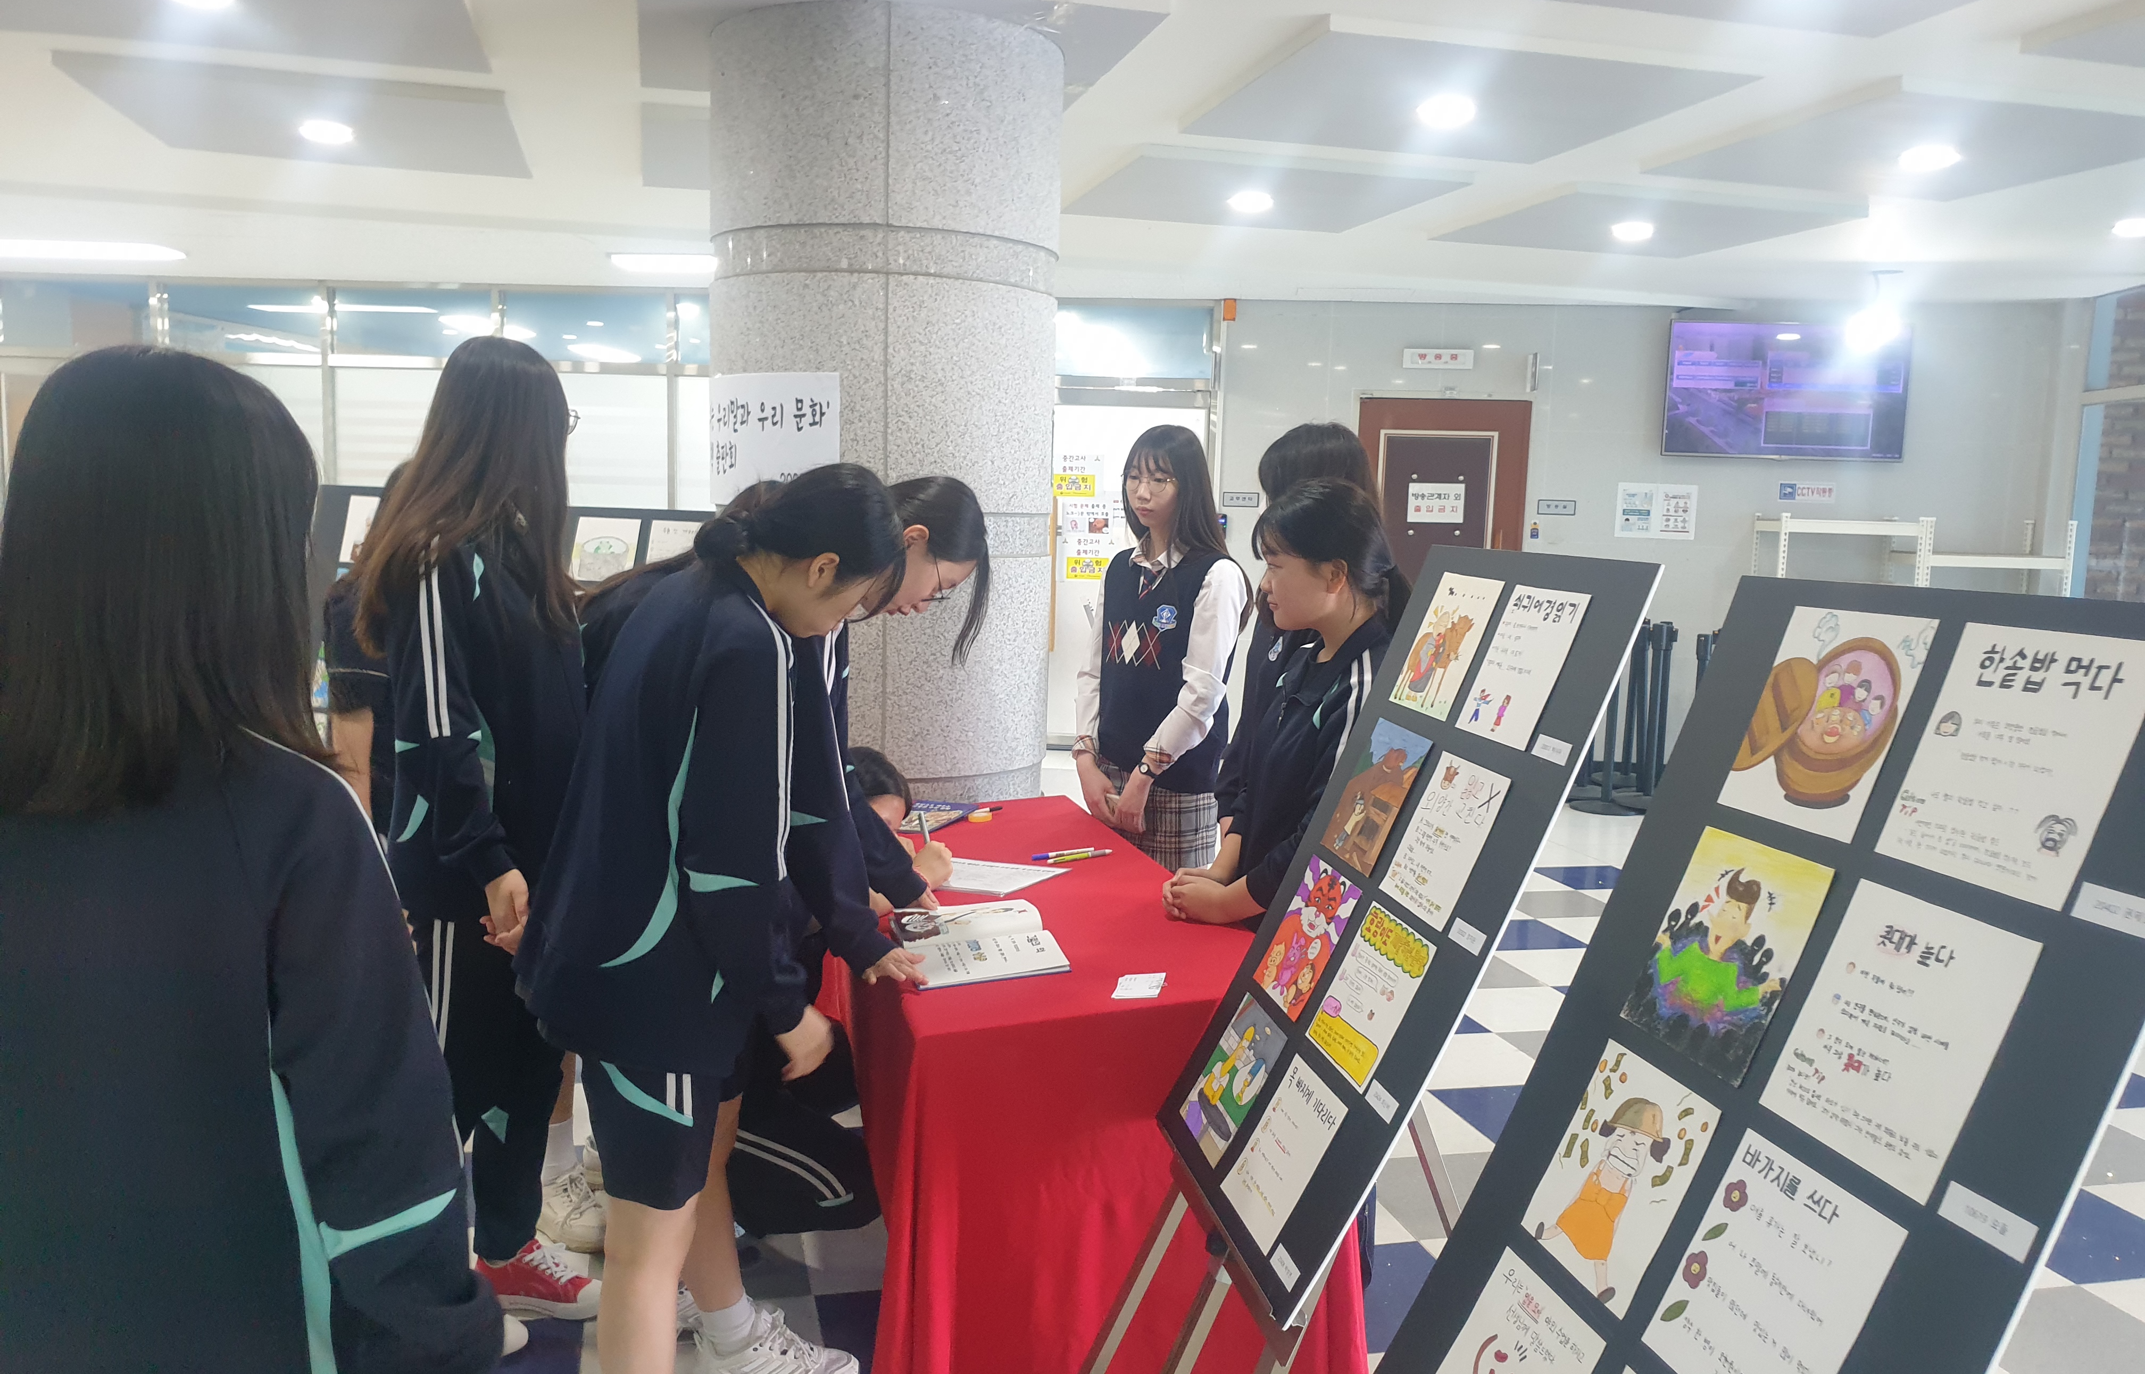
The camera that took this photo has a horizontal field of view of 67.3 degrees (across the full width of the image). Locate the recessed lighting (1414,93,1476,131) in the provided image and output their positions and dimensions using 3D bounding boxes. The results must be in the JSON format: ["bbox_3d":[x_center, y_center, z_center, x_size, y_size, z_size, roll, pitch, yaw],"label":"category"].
[{"bbox_3d":[1.112,-1.722,4.791,0.180,0.040,0.180,0,6,-13],"label":"recessed lighting"}]

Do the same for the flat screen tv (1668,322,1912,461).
[{"bbox_3d":[3.947,-1.633,8.907,1.296,0.750,0.060,2,6,4],"label":"flat screen tv"}]

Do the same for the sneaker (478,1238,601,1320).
[{"bbox_3d":[-0.945,1.056,2.895,0.260,0.110,0.100,3,6,9],"label":"sneaker"}]

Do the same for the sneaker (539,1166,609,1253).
[{"bbox_3d":[-0.997,1.022,3.211,0.100,0.110,0.260,-4,8,-39],"label":"sneaker"}]

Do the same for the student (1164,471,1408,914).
[{"bbox_3d":[0.390,0.388,2.836,0.480,1.520,0.430,0,6,-16],"label":"student"}]

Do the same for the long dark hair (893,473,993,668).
[{"bbox_3d":[-0.250,-0.199,2.750,0.240,0.320,0.200,1,6,-5],"label":"long dark hair"}]

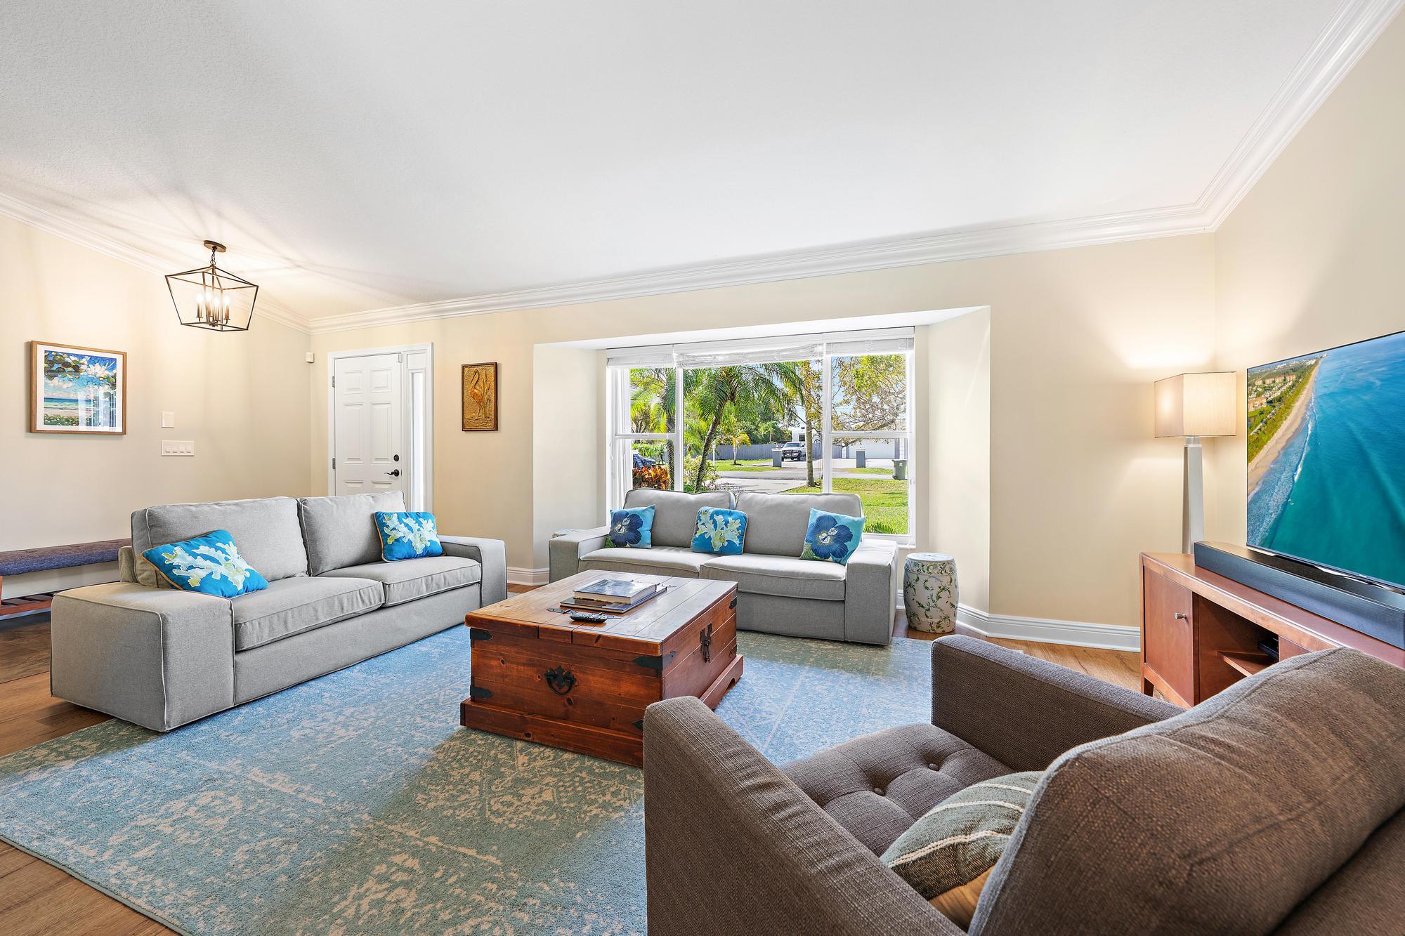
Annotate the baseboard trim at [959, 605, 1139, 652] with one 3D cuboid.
[{"bbox_3d":[2.167,0.992,3.314,0.989,0.138,0.040,1,2,20],"label":"baseboard trim"}]

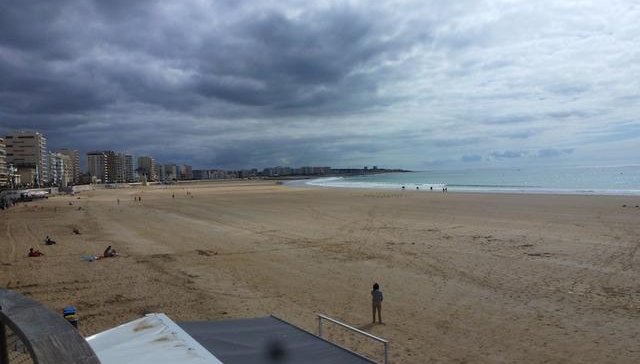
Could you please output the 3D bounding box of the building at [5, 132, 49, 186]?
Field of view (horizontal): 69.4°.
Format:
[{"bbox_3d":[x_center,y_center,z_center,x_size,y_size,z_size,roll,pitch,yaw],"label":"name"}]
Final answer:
[{"bbox_3d":[-204.500,-15.000,323.500,21.000,37.000,25.000,-2,1,-18],"label":"building"}]

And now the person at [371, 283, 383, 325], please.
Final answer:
[{"bbox_3d":[2.298,4.926,18.823,0.500,1.650,0.360,-2,1,7],"label":"person"}]

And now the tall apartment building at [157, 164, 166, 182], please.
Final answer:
[{"bbox_3d":[-246.000,-14.534,718.000,14.000,27.000,18.000,-2,1,0],"label":"tall apartment building"}]

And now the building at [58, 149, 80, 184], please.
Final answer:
[{"bbox_3d":[-254.000,-14.922,468.000,17.000,36.500,23.000,-2,1,-17],"label":"building"}]

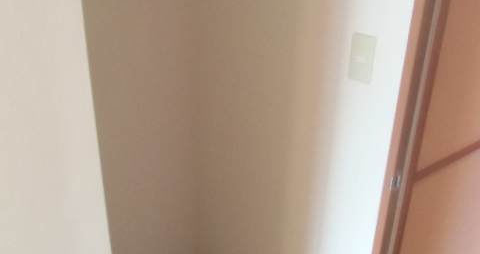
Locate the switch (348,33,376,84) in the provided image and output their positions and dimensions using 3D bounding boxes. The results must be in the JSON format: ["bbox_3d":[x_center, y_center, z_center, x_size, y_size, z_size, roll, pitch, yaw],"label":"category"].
[{"bbox_3d":[0.301,-0.170,1.095,0.012,0.120,0.071,-17,29,-36],"label":"switch"}]

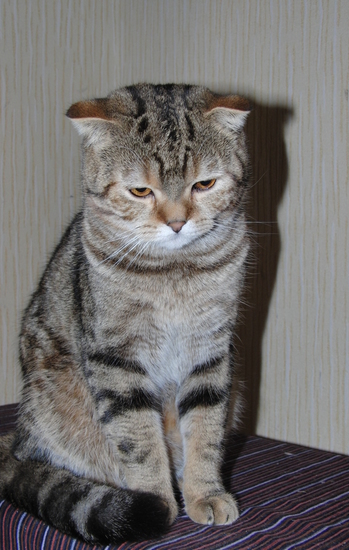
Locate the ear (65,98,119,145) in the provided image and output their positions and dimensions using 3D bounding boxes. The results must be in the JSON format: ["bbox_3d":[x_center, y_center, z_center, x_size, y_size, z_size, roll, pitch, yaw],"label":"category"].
[{"bbox_3d":[-0.069,-0.129,0.670,0.039,0.032,0.026,-3,12,15],"label":"ear"}]

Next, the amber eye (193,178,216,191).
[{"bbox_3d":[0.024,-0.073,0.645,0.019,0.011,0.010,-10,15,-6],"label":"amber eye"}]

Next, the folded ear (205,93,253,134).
[{"bbox_3d":[0.045,-0.135,0.670,0.036,0.028,0.026,-8,12,-13],"label":"folded ear"}]

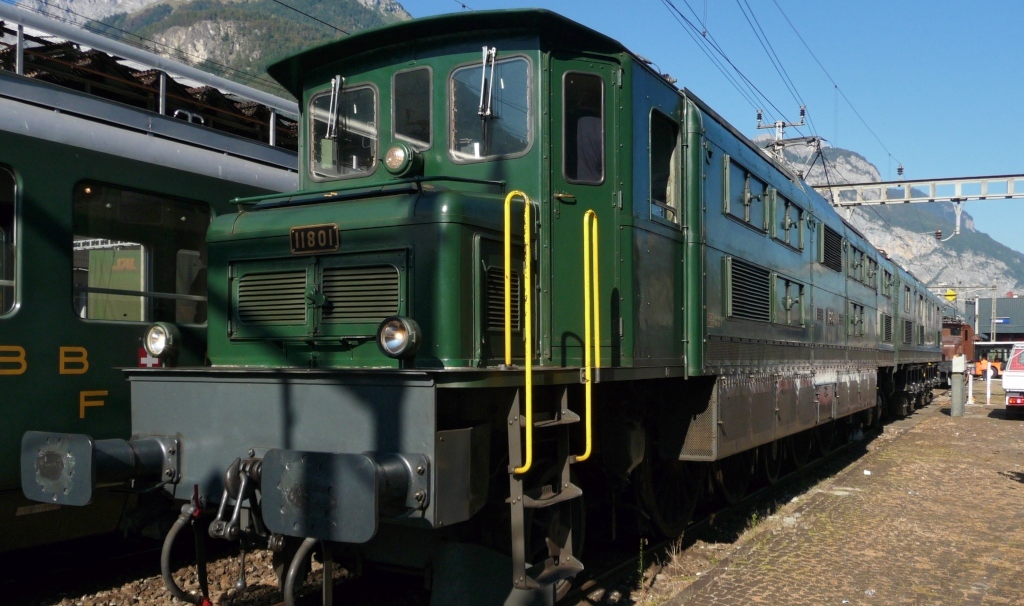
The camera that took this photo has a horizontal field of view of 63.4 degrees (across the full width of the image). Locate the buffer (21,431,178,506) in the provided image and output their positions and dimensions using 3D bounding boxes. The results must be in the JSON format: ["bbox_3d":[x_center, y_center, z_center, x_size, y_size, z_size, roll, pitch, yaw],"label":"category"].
[{"bbox_3d":[-2.216,0.873,4.542,0.620,0.357,0.580,-3,-5,31],"label":"buffer"}]

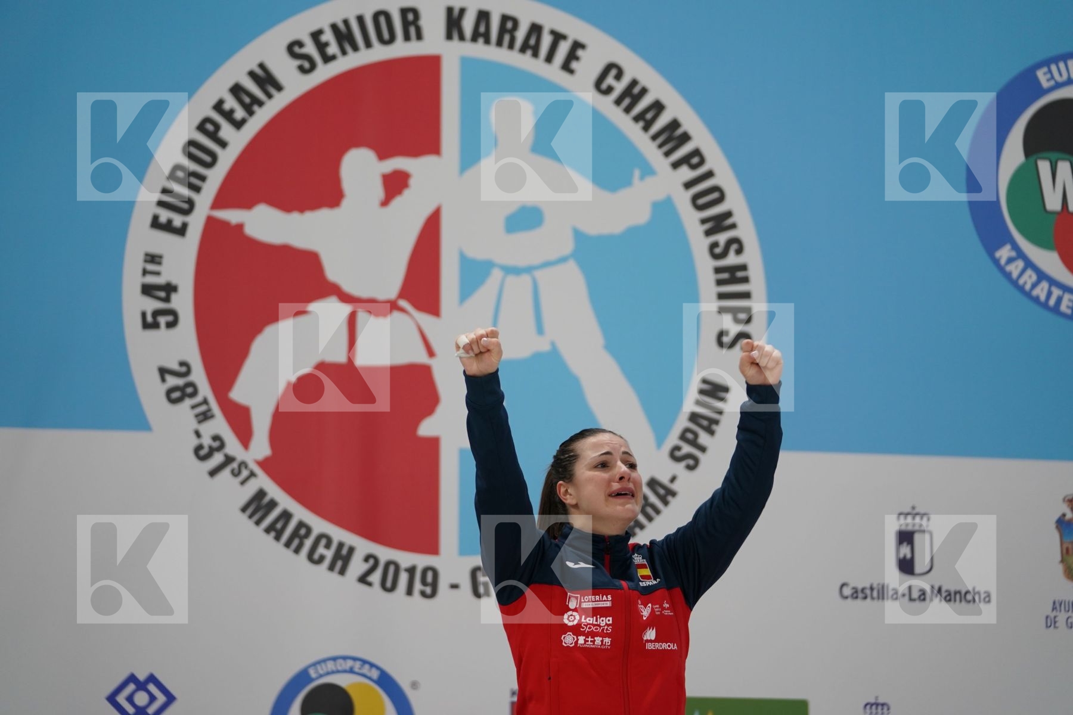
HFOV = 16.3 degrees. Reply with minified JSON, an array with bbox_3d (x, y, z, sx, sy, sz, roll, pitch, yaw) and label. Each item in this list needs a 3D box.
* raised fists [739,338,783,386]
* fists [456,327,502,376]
[{"bbox_3d":[0.458,0.009,7.650,0.088,0.096,0.080,1,-5,5],"label":"raised fists"},{"bbox_3d":[-0.112,-0.011,7.350,0.090,0.095,0.075,0,-8,0],"label":"fists"}]

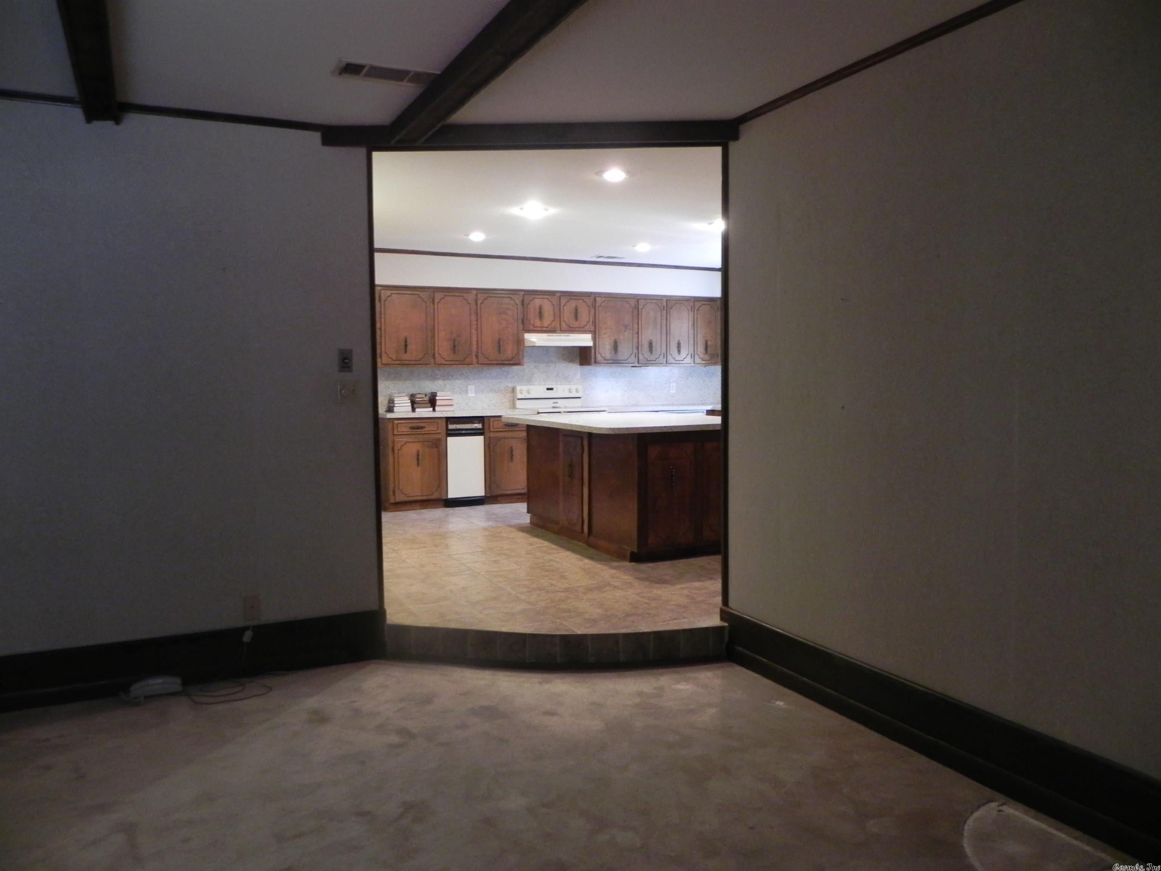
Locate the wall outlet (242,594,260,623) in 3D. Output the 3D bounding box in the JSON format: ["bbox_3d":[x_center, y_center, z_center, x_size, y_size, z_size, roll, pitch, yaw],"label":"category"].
[{"bbox_3d":[-1.532,0.806,4.067,0.072,0.116,0.010,-2,4,-25],"label":"wall outlet"}]

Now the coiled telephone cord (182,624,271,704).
[{"bbox_3d":[-1.571,1.025,3.892,0.359,0.232,0.286,-2,4,-25],"label":"coiled telephone cord"}]

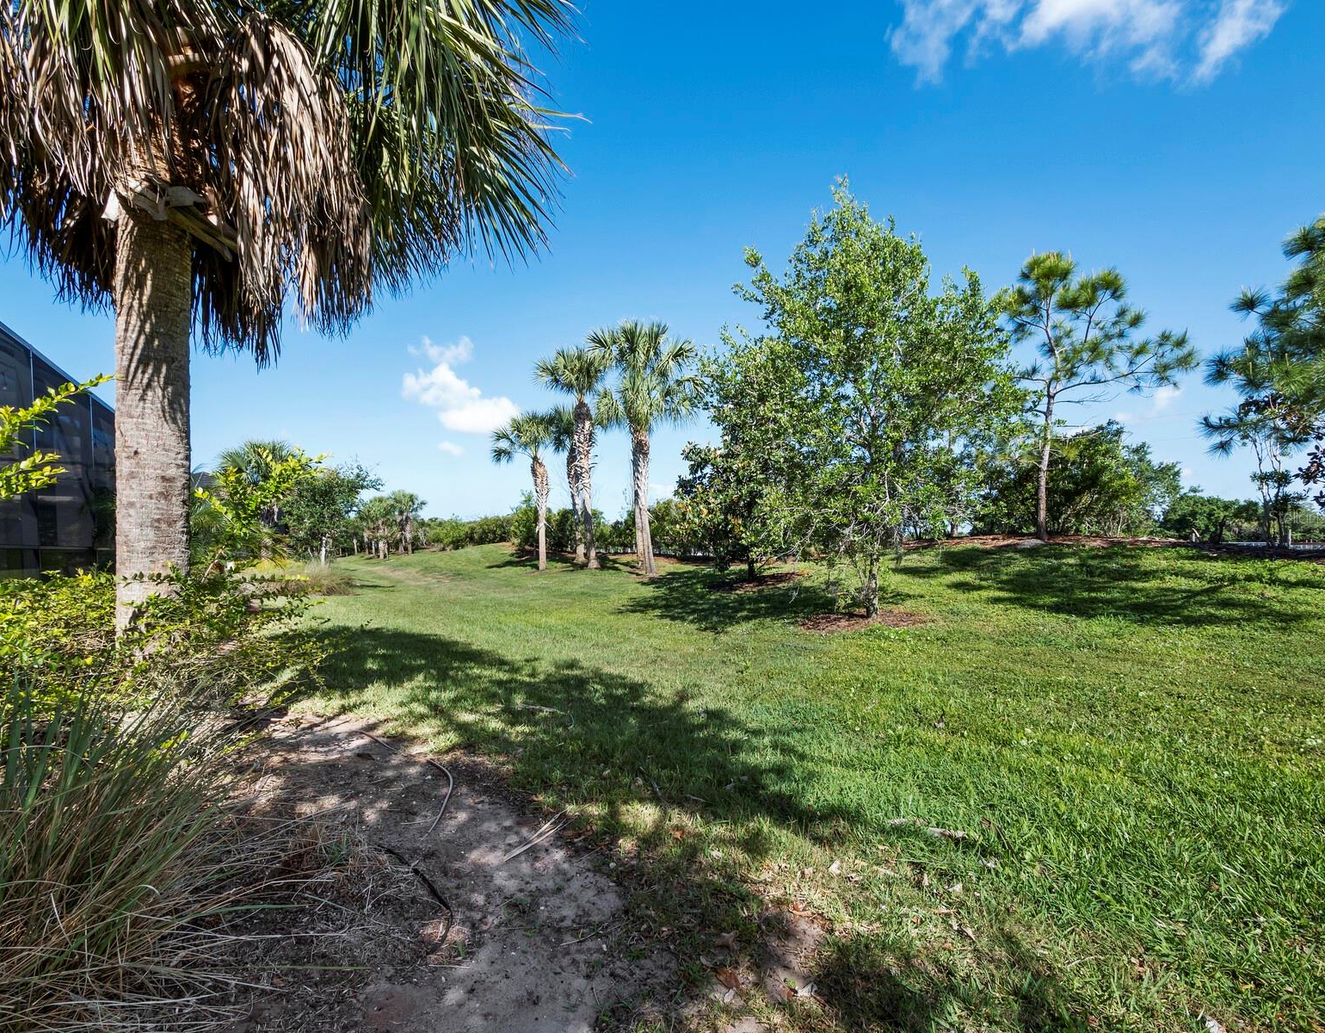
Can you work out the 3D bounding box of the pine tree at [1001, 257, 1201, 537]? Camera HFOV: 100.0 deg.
[{"bbox_3d":[10.860,-2.971,13.800,4.700,7.110,4.560,-1,0,0],"label":"pine tree"}]

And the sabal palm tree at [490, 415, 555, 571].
[{"bbox_3d":[-4.789,-0.825,19.000,2.090,5.390,2.020,-1,0,0],"label":"sabal palm tree"}]

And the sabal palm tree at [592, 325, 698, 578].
[{"bbox_3d":[-0.518,-2.121,17.300,3.270,7.980,3.180,-1,0,0],"label":"sabal palm tree"}]

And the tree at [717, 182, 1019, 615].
[{"bbox_3d":[3.467,-1.987,9.400,5.000,7.310,4.850,-1,0,0],"label":"tree"}]

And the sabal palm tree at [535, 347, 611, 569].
[{"bbox_3d":[-3.032,-1.978,18.800,2.490,7.510,2.420,-1,0,0],"label":"sabal palm tree"}]

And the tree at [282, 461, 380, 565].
[{"bbox_3d":[-15.491,-0.176,26.000,4.530,4.870,4.390,-1,0,0],"label":"tree"}]

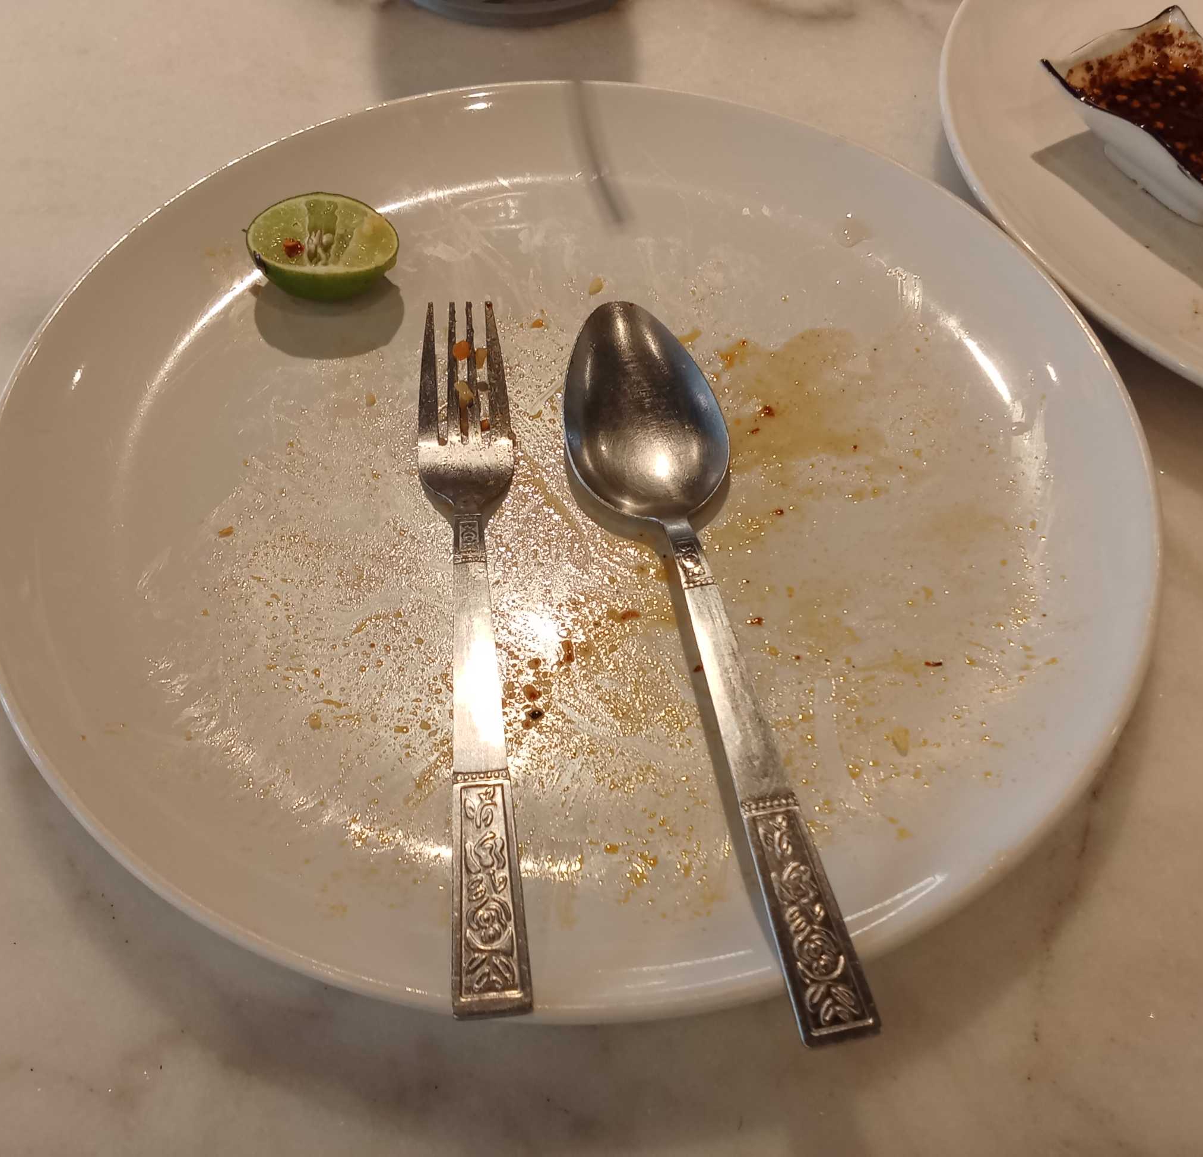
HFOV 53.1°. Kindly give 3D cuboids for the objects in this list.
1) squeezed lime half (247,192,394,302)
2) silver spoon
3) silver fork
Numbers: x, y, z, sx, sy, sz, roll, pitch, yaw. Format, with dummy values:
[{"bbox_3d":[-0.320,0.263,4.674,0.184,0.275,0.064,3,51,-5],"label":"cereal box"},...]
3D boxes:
[{"bbox_3d":[-0.075,-0.088,0.326,0.041,0.019,0.036,0,56,-1],"label":"squeezed lime half"},{"bbox_3d":[0.023,0.000,0.259,0.041,0.022,0.195,-8,51,-7],"label":"silver spoon"},{"bbox_3d":[-0.028,-0.002,0.261,0.024,0.018,0.191,-4,51,-4],"label":"silver fork"}]

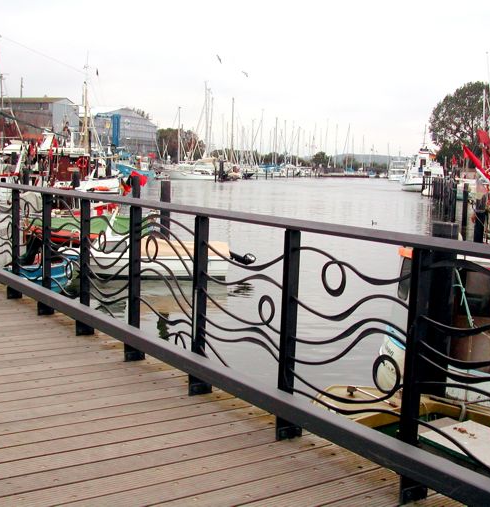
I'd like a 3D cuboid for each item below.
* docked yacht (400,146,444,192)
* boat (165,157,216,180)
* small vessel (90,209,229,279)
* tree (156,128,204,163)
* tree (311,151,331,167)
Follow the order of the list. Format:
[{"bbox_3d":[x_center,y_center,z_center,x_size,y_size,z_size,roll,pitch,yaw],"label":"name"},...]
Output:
[{"bbox_3d":[23.613,-11.339,99.000,4.100,6.000,9.000,5,8,22],"label":"docked yacht"},{"bbox_3d":[-10.093,-16.036,140.000,9.400,4.300,3.200,1,7,-9],"label":"boat"},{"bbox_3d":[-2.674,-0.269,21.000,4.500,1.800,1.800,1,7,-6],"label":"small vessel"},{"bbox_3d":[-14.563,-23.346,165.000,10.600,8.600,9.500,2,7,0],"label":"tree"},{"bbox_3d":[23.194,-28.561,225.000,5.600,5.000,5.600,2,7,0],"label":"tree"}]

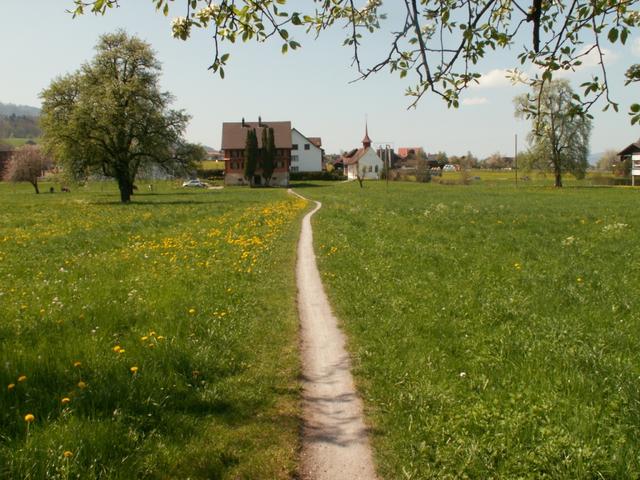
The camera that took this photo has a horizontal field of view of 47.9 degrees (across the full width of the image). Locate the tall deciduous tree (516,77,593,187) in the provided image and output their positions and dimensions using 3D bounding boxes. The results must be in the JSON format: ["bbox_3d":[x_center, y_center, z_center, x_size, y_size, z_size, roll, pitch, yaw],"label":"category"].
[{"bbox_3d":[30.438,-13.948,94.000,10.200,13.800,10.000,1,5,17],"label":"tall deciduous tree"}]

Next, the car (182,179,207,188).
[{"bbox_3d":[-24.192,-10.852,139.000,4.400,1.450,1.750,-1,5,-6],"label":"car"}]

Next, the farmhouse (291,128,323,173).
[{"bbox_3d":[-6.150,-21.335,181.000,13.500,12.500,15.000,-1,5,-2],"label":"farmhouse"}]

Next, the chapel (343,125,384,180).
[{"bbox_3d":[9.169,-18.549,152.000,5.900,11.800,8.200,-3,5,-20],"label":"chapel"}]

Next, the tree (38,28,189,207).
[{"bbox_3d":[-14.463,-8.699,51.000,10.700,12.100,10.500,-2,5,-15],"label":"tree"}]

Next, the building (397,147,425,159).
[{"bbox_3d":[33.258,-29.583,265.000,11.000,9.500,10.000,-1,5,-3],"label":"building"}]

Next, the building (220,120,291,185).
[{"bbox_3d":[-12.319,-17.012,141.000,13.200,12.800,12.500,-1,5,-4],"label":"building"}]

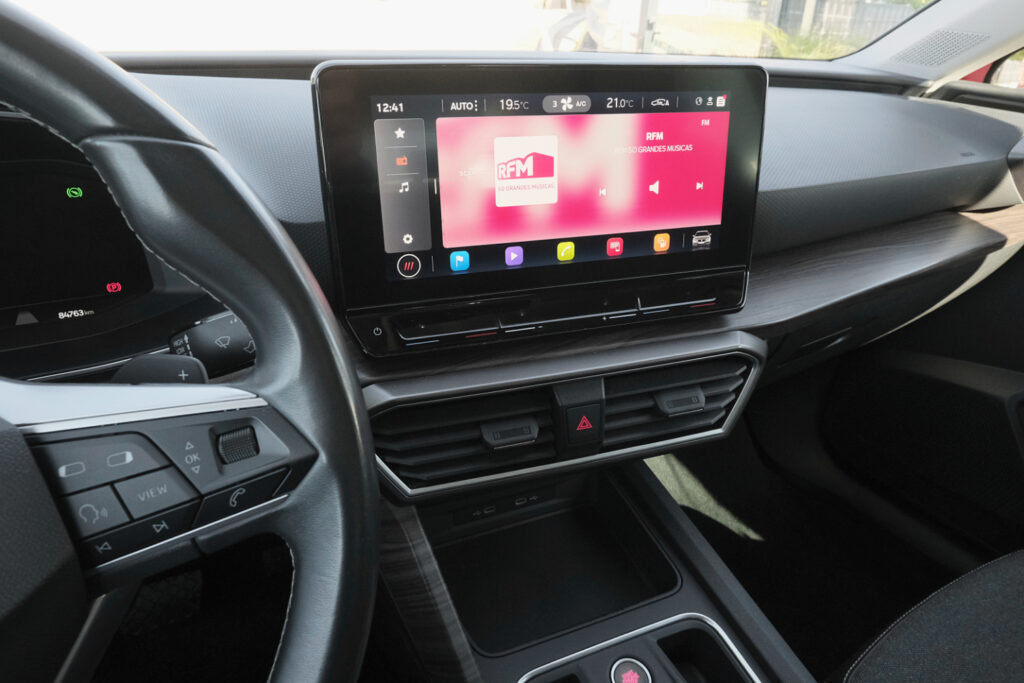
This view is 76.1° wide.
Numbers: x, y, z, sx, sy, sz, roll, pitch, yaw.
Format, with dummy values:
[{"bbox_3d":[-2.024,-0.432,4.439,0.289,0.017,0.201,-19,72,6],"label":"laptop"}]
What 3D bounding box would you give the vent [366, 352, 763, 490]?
[{"bbox_3d":[0.040,0.046,0.450,0.283,0.064,0.040,-8,22,-18],"label":"vent"}]

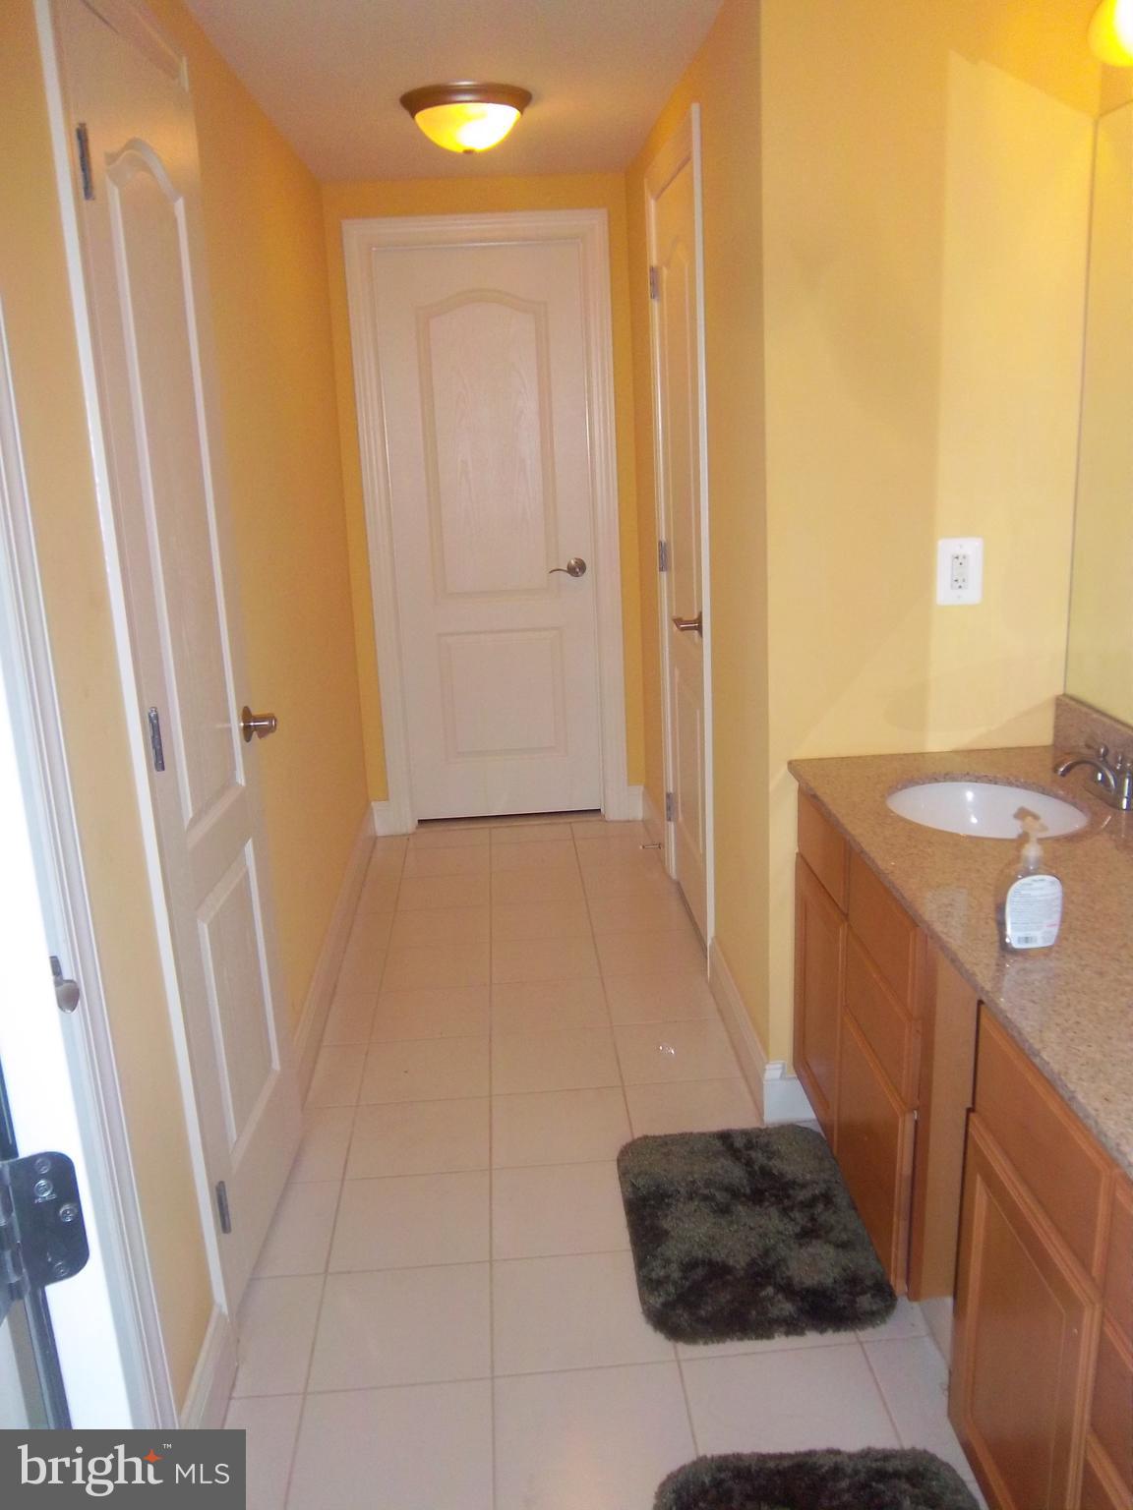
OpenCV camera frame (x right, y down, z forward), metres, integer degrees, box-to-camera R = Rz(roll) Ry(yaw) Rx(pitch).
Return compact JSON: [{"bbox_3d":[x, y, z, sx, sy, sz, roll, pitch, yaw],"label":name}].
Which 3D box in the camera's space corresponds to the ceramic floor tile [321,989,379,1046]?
[{"bbox_3d":[-0.571,0.708,3.249,0.124,0.010,0.286,-3,16,-3],"label":"ceramic floor tile"}]

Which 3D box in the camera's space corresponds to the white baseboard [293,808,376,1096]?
[{"bbox_3d":[-0.675,0.487,3.707,0.020,0.140,1.870,-3,16,-3],"label":"white baseboard"}]

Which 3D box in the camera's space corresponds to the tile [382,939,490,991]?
[{"bbox_3d":[-0.365,0.608,3.483,0.302,0.010,0.290,-3,16,-3],"label":"tile"}]

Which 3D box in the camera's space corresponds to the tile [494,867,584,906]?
[{"bbox_3d":[-0.098,0.439,4.059,0.301,0.010,0.281,-3,16,-3],"label":"tile"}]

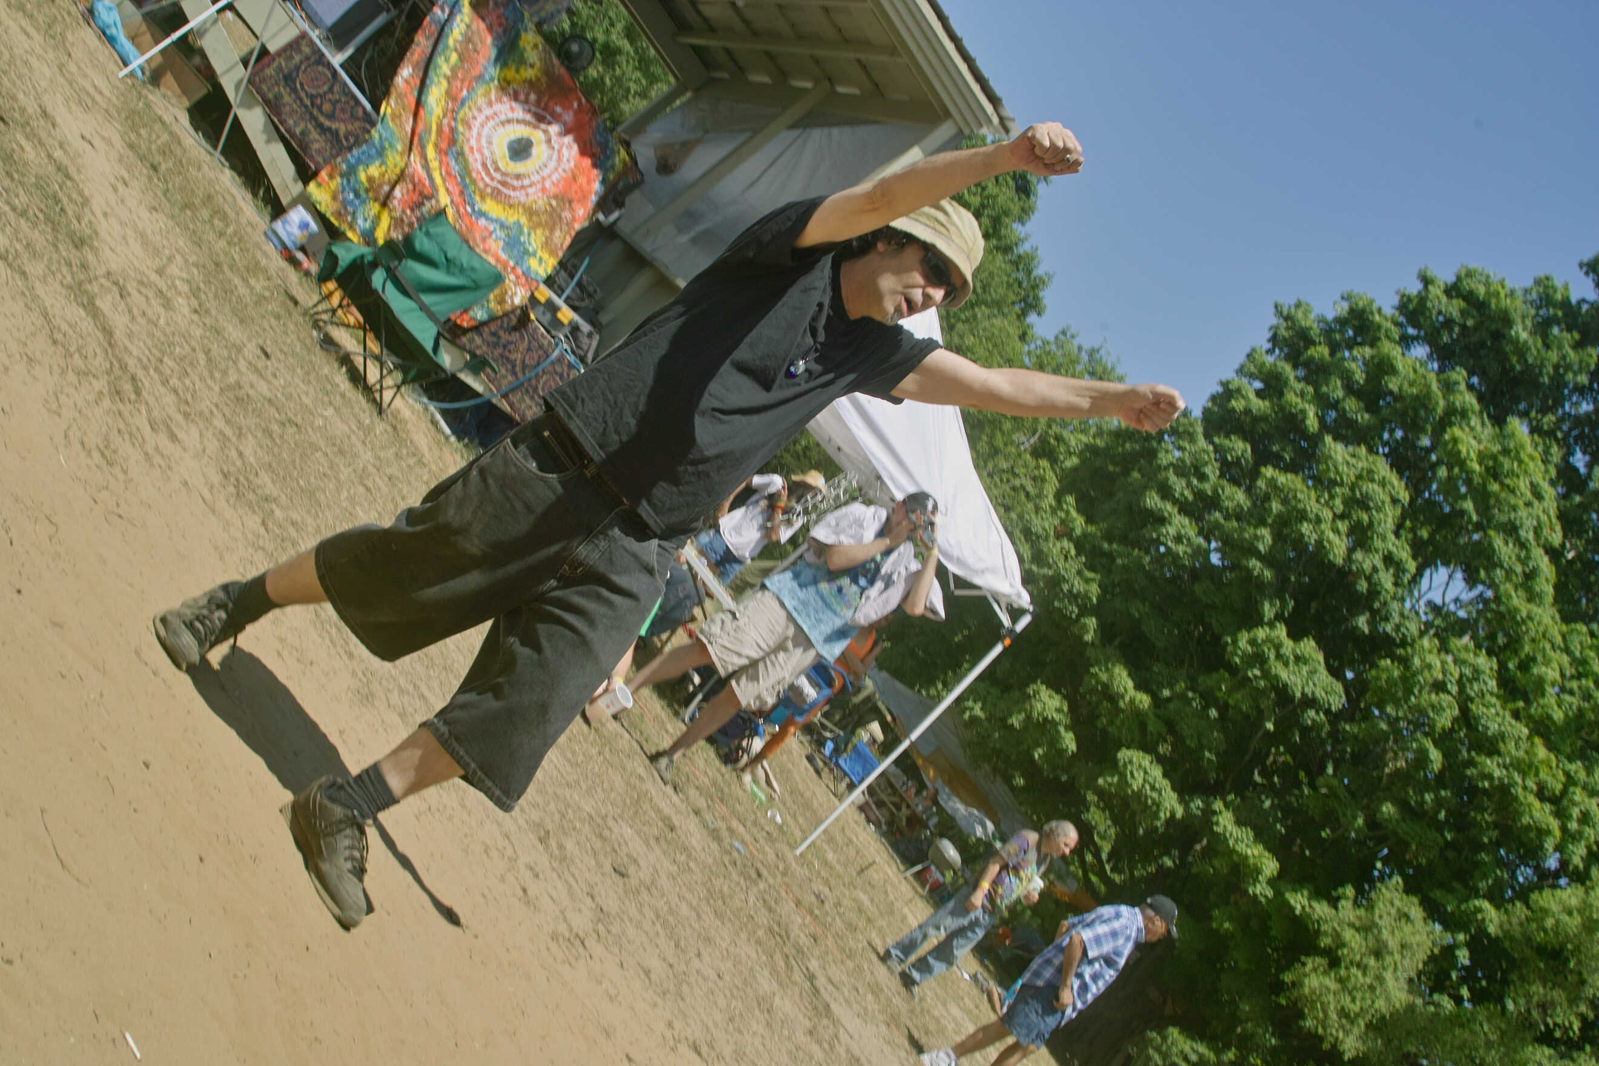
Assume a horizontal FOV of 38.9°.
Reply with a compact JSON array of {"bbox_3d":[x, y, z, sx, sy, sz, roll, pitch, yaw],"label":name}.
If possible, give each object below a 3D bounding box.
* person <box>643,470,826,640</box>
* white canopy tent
[{"bbox_3d":[-0.471,0.113,14.994,0.580,1.580,0.650,51,-2,-20],"label":"person"},{"bbox_3d":[-0.162,-0.529,14.733,3.080,2.970,3.080,51,-2,-20],"label":"white canopy tent"}]

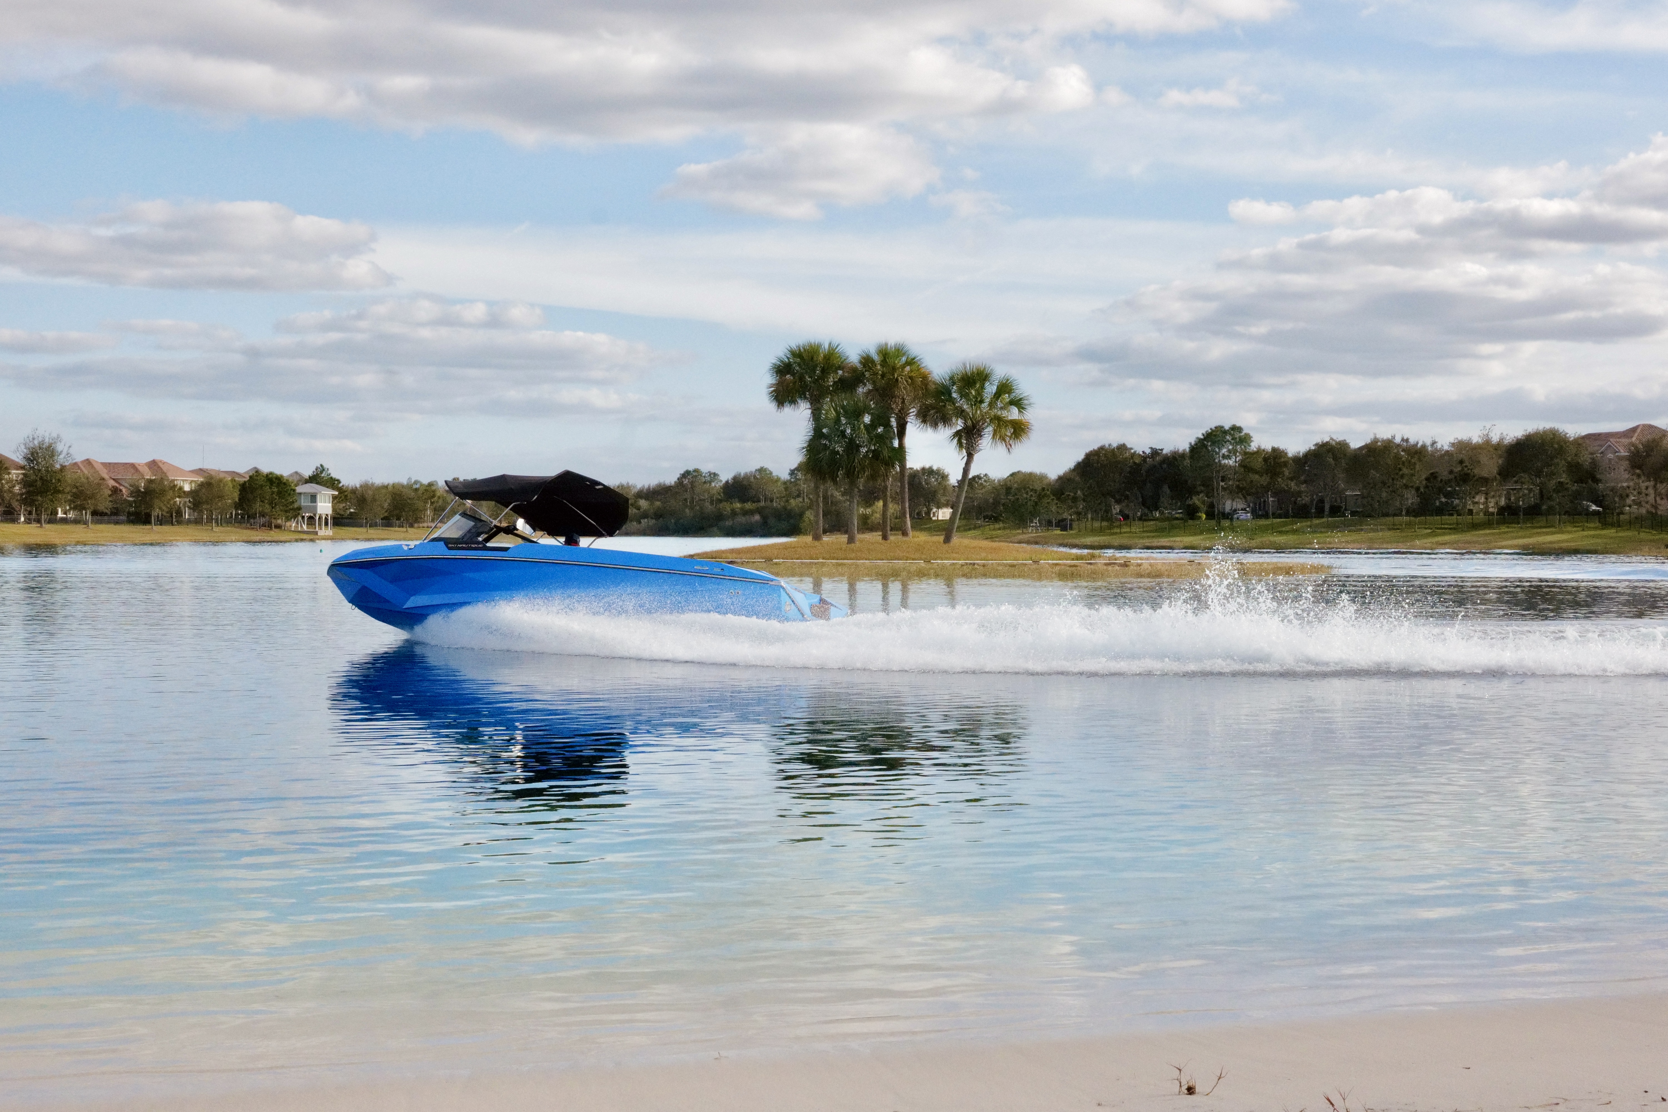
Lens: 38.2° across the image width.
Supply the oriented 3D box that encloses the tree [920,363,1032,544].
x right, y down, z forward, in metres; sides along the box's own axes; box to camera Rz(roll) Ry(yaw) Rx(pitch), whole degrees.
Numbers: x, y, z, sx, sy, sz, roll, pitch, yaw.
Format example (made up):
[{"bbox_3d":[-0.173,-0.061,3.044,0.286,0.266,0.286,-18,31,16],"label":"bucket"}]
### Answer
[{"bbox_3d":[5.012,-3.611,85.000,3.960,6.330,3.880,0,1,0],"label":"tree"}]

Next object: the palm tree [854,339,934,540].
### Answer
[{"bbox_3d":[2.215,-4.238,89.000,2.910,7.250,2.850,0,1,0],"label":"palm tree"}]

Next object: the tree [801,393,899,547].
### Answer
[{"bbox_3d":[0.636,-3.046,84.000,3.370,5.220,3.310,0,1,0],"label":"tree"}]

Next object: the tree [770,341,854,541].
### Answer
[{"bbox_3d":[-0.729,-4.143,87.000,3.170,7.180,3.100,0,1,0],"label":"tree"}]

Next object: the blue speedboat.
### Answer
[{"bbox_3d":[-3.217,0.034,31.300,6.700,2.200,2.400,3,1,3],"label":"blue speedboat"}]

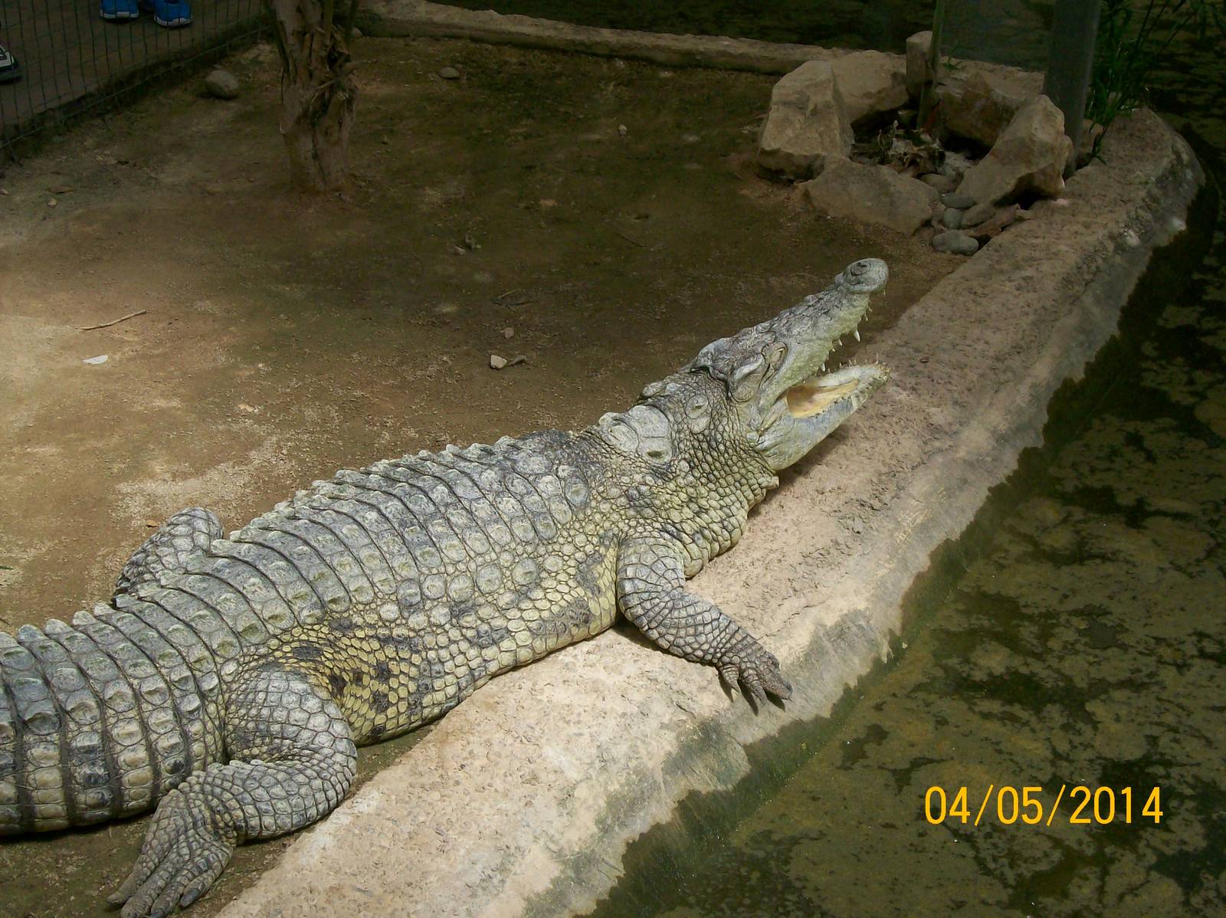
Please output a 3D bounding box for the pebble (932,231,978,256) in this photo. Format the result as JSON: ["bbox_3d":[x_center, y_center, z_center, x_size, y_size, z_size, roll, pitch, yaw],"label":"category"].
[{"bbox_3d":[0.718,-0.454,4.155,0.100,0.047,0.068,3,30,7],"label":"pebble"}]

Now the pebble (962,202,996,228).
[{"bbox_3d":[0.787,-0.524,4.260,0.080,0.045,0.052,-22,36,-32],"label":"pebble"}]

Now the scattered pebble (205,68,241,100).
[{"bbox_3d":[-0.991,-0.951,5.031,0.092,0.075,0.088,-5,30,-9],"label":"scattered pebble"}]

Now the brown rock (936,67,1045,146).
[{"bbox_3d":[0.888,-0.828,4.659,0.250,0.140,0.180,10,31,17],"label":"brown rock"}]

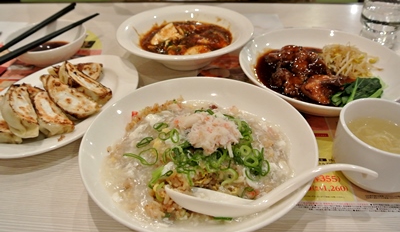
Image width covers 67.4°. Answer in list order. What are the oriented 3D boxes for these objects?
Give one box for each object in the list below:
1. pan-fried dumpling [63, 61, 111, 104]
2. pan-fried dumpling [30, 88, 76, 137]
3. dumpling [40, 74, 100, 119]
[{"bbox_3d":[-0.131,-0.039,0.349,0.029,0.029,0.096,-30,47,-33],"label":"pan-fried dumpling"},{"bbox_3d":[-0.154,-0.005,0.309,0.030,0.024,0.088,-28,45,-31],"label":"pan-fried dumpling"},{"bbox_3d":[-0.144,-0.023,0.330,0.098,0.026,0.036,28,46,31],"label":"dumpling"}]

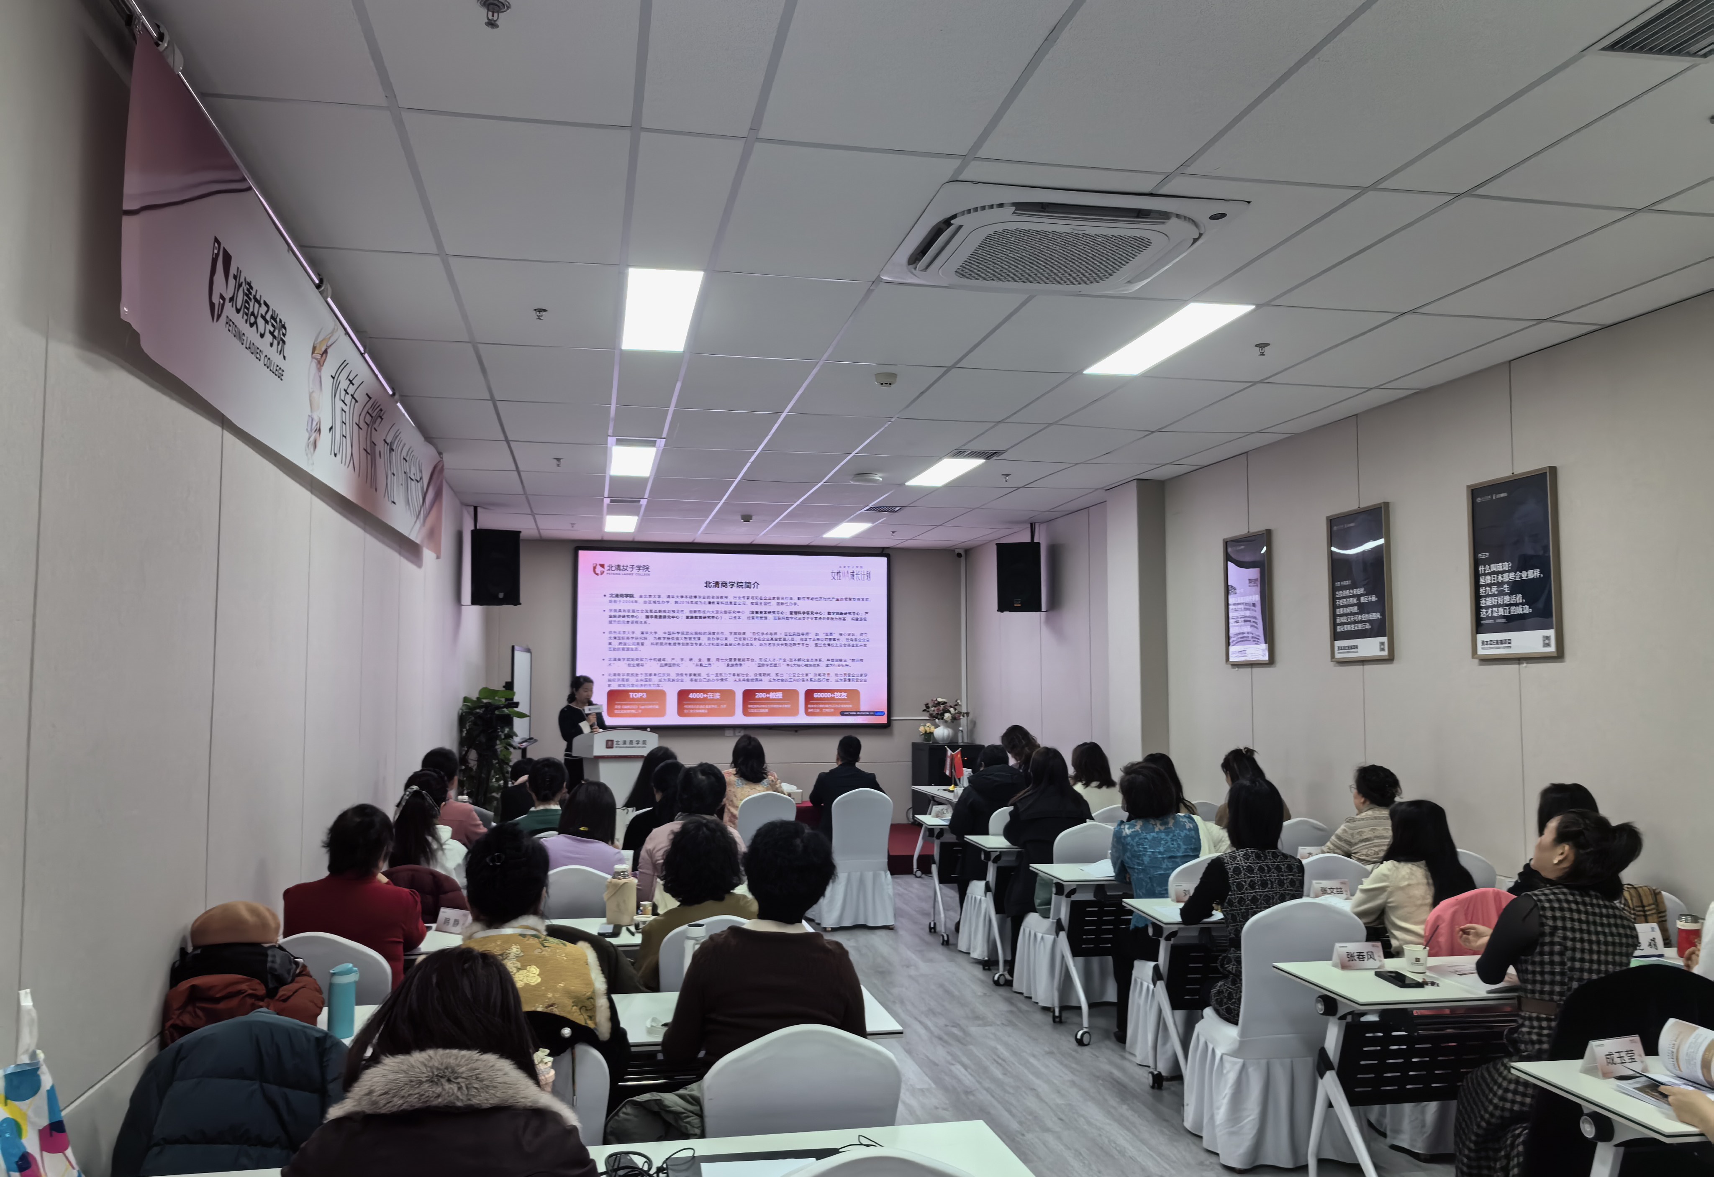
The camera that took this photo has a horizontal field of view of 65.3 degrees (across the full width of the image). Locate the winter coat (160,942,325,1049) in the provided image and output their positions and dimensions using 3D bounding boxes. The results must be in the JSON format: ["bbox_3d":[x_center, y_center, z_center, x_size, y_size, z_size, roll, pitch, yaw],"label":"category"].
[{"bbox_3d":[-1.524,1.003,3.345,0.390,0.240,0.360,1,-4,-11],"label":"winter coat"}]

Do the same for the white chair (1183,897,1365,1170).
[{"bbox_3d":[1.442,1.509,4.688,0.475,0.910,0.530,1,-4,-11],"label":"white chair"}]

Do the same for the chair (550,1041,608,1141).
[{"bbox_3d":[-0.773,1.399,2.958,0.470,0.900,0.530,1,-4,-11],"label":"chair"}]

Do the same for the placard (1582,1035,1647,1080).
[{"bbox_3d":[1.737,1.064,3.043,0.155,0.080,0.065,2,-4,-21],"label":"placard"}]

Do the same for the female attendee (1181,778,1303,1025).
[{"bbox_3d":[1.397,1.346,4.943,0.500,1.290,0.640,1,-4,-11],"label":"female attendee"}]

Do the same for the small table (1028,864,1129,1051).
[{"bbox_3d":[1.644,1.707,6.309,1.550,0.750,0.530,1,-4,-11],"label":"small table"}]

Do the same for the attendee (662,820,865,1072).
[{"bbox_3d":[-0.230,1.218,3.242,0.490,1.290,0.700,1,-4,-11],"label":"attendee"}]

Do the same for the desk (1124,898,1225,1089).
[{"bbox_3d":[1.928,1.606,5.176,1.750,0.750,0.520,1,-4,-11],"label":"desk"}]

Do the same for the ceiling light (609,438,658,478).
[{"bbox_3d":[-1.483,-0.851,8.842,0.280,0.040,1.180,1,-4,-11],"label":"ceiling light"}]

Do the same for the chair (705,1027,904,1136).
[{"bbox_3d":[-0.160,1.367,2.950,0.460,0.900,0.520,1,-4,-11],"label":"chair"}]

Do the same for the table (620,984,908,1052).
[{"bbox_3d":[-0.797,1.470,3.344,1.760,0.750,0.500,1,-4,-11],"label":"table"}]

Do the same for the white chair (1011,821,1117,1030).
[{"bbox_3d":[1.171,1.688,7.105,0.480,0.900,0.530,1,-4,-11],"label":"white chair"}]

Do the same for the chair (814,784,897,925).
[{"bbox_3d":[-0.017,1.806,9.058,0.480,0.925,0.550,1,-4,-11],"label":"chair"}]

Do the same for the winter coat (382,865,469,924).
[{"bbox_3d":[-1.759,1.383,5.318,0.480,0.560,0.240,1,-4,-11],"label":"winter coat"}]

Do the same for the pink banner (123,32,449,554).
[{"bbox_3d":[-2.047,-0.675,5.519,0.080,0.660,5.600,1,-4,-11],"label":"pink banner"}]

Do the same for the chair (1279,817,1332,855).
[{"bbox_3d":[2.305,1.703,7.336,0.450,0.920,0.540,1,-4,-11],"label":"chair"}]

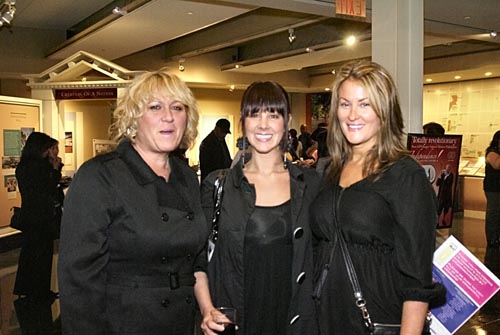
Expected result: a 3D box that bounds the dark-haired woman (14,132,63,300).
[{"bbox_3d":[-2.085,0.467,5.353,0.440,1.650,0.440,-1,4,-15],"label":"dark-haired woman"}]

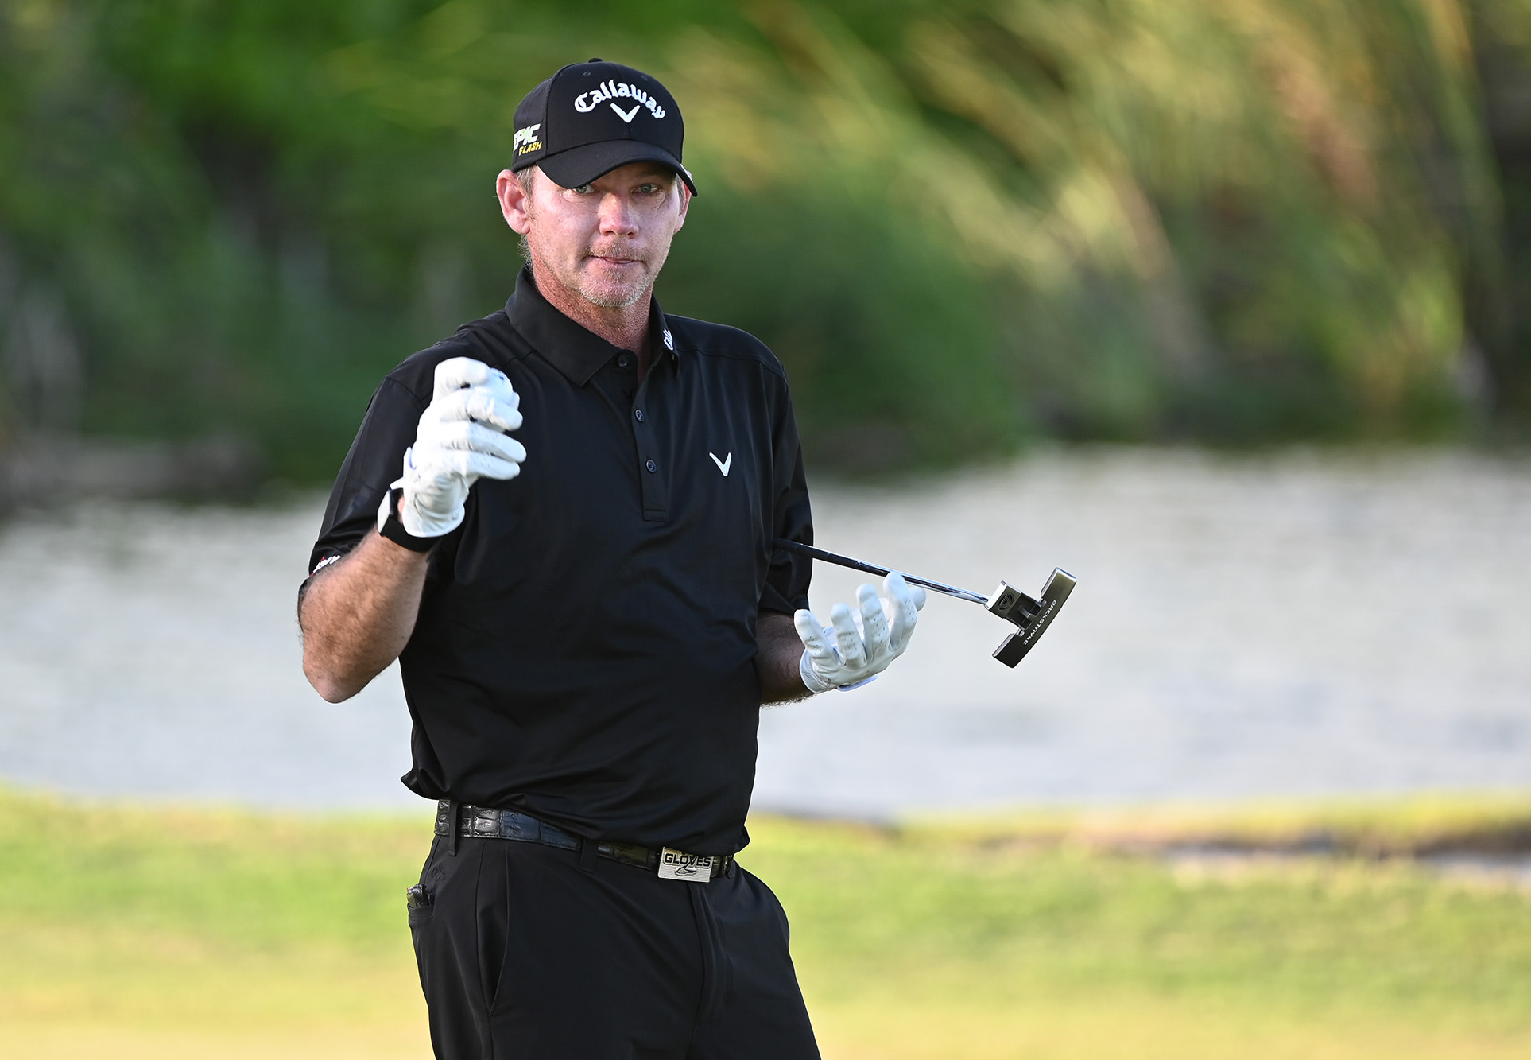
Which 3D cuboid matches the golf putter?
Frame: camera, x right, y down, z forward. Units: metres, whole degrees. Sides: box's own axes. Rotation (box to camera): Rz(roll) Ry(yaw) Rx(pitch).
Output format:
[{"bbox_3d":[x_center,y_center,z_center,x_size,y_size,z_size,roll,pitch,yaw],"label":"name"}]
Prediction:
[{"bbox_3d":[0.031,0.017,12.619,0.072,0.107,0.870,29,-8,-32],"label":"golf putter"}]

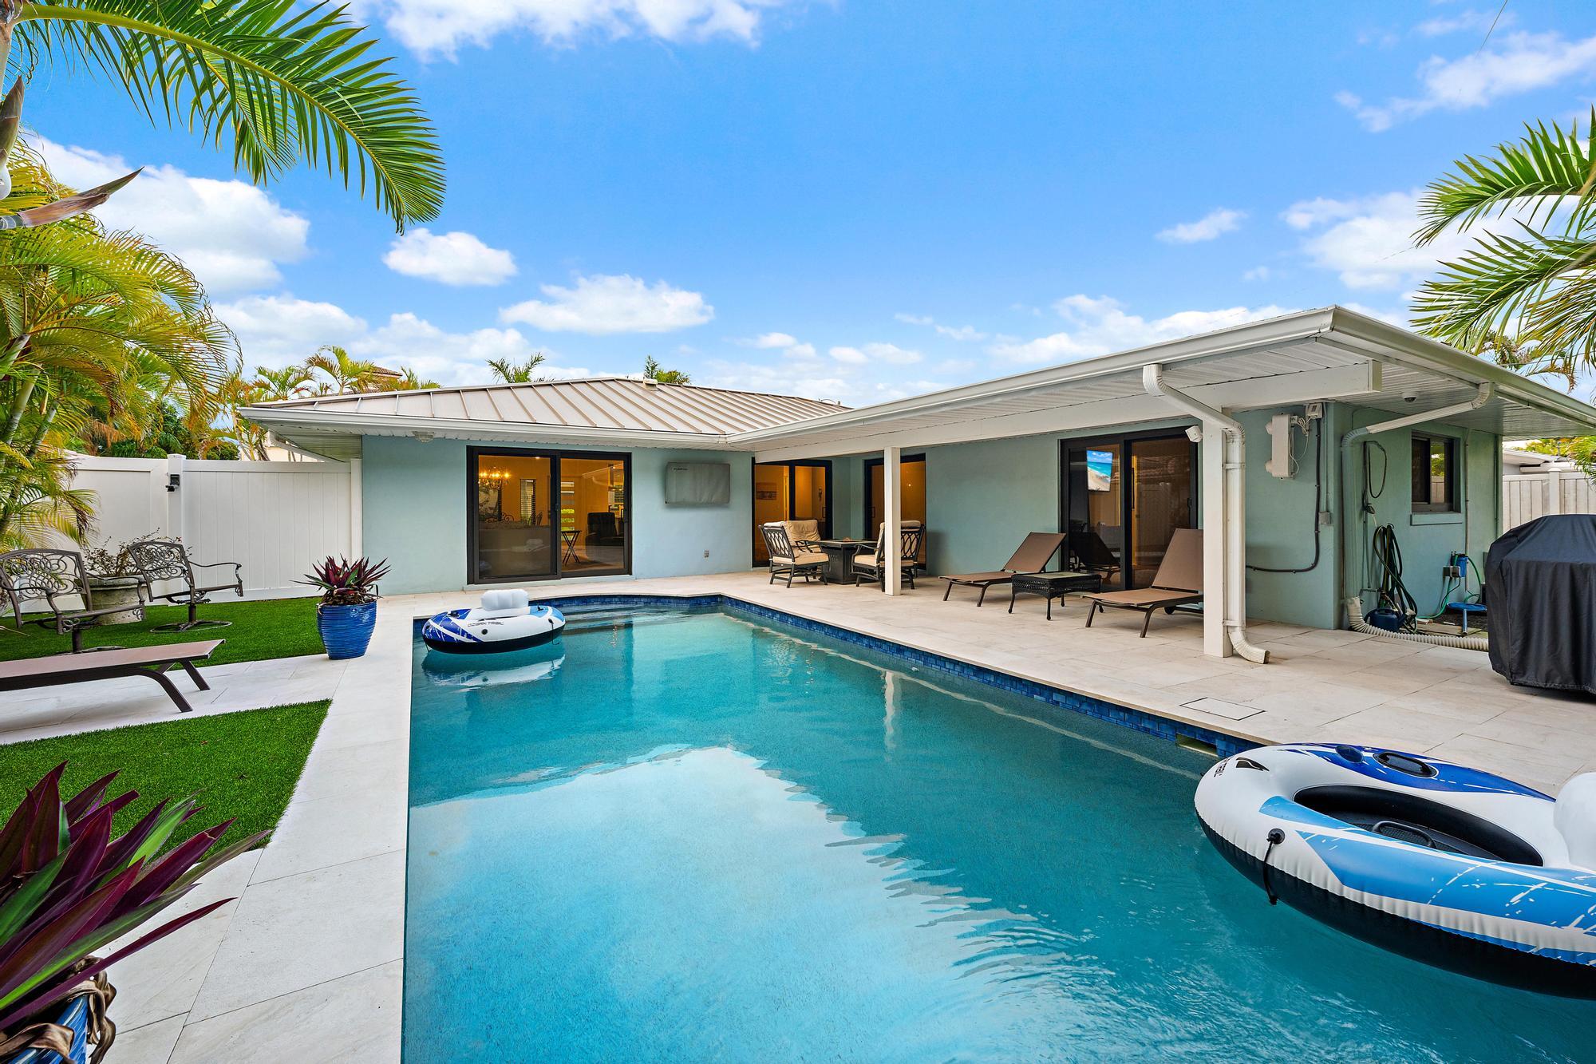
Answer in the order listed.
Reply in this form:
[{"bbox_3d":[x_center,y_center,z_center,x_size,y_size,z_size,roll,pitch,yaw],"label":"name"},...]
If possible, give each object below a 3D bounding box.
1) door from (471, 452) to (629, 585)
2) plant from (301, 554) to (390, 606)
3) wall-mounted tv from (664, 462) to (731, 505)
[{"bbox_3d":[-3.817,-0.275,9.741,2.430,2.030,0.130,-2,3,-32],"label":"door"},{"bbox_3d":[-3.701,0.397,5.060,0.580,0.385,0.570,-2,3,-32],"label":"plant"},{"bbox_3d":[-1.738,-0.832,10.843,1.160,0.700,0.110,-2,3,-32],"label":"wall-mounted tv"}]

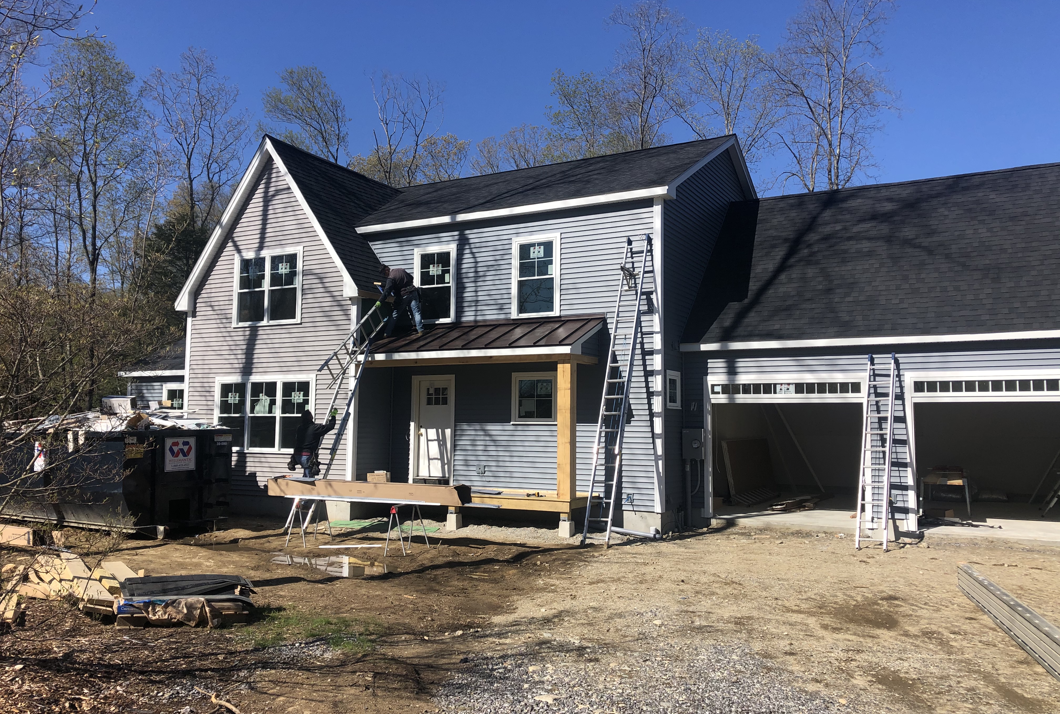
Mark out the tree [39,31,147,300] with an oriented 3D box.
[{"bbox_3d":[-18.486,-4.376,35.953,4.800,18.634,4.800,3,-6,-27],"label":"tree"}]

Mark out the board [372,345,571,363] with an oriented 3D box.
[{"bbox_3d":[-1.357,-0.058,15.970,4.790,0.130,0.060,-2,-6,29],"label":"board"}]

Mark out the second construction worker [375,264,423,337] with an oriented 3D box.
[{"bbox_3d":[-2.668,-1.159,17.651,0.950,1.500,0.600,0,-5,12],"label":"second construction worker"}]

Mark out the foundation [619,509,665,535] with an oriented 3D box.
[{"bbox_3d":[2.091,2.989,15.587,0.800,0.360,0.250,-2,-6,29],"label":"foundation"}]

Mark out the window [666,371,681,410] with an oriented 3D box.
[{"bbox_3d":[2.665,0.618,15.966,0.100,0.710,0.800,-2,-6,29],"label":"window"}]

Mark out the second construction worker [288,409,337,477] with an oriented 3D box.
[{"bbox_3d":[-3.995,1.869,15.621,0.650,1.840,0.620,-4,-7,41],"label":"second construction worker"}]

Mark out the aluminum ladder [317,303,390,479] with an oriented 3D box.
[{"bbox_3d":[-3.735,1.362,16.098,0.460,4.200,0.200,-2,-30,28],"label":"aluminum ladder"}]

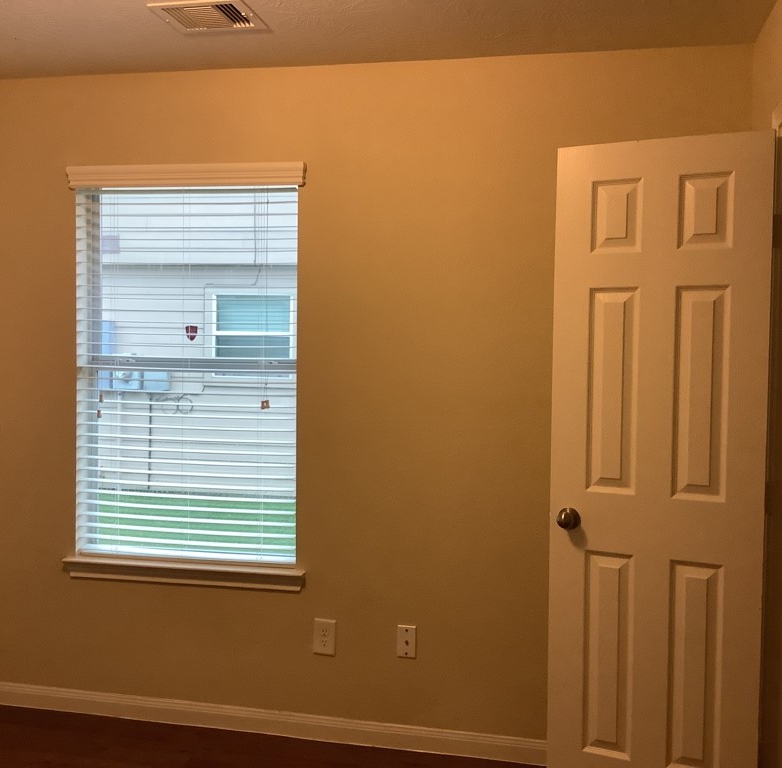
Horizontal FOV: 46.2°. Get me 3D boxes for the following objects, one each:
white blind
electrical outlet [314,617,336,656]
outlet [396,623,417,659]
[{"bbox_3d":[-0.758,-0.036,3.422,0.873,1.386,0.050,1,3,12],"label":"white blind"},{"bbox_3d":[-0.238,0.915,3.305,0.079,0.129,0.009,1,3,12],"label":"electrical outlet"},{"bbox_3d":[0.057,0.913,3.240,0.068,0.116,0.009,1,3,12],"label":"outlet"}]

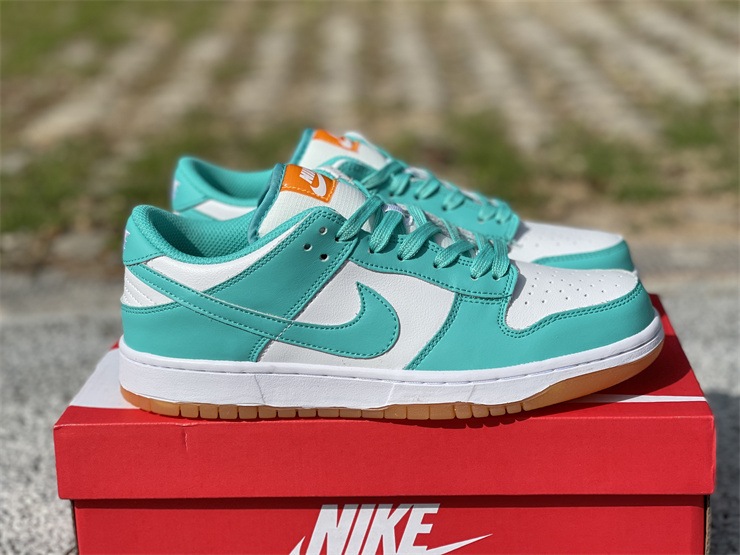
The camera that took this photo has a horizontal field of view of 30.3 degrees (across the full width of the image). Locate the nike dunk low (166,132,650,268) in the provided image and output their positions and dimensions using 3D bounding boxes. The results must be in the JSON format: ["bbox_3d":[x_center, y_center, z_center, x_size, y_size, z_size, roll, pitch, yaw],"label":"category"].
[{"bbox_3d":[0.017,-0.033,0.852,0.296,0.130,0.107,0,16,9],"label":"nike dunk low"}]

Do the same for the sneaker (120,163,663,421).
[{"bbox_3d":[0.010,-0.002,0.744,0.297,0.130,0.107,-1,16,4],"label":"sneaker"}]

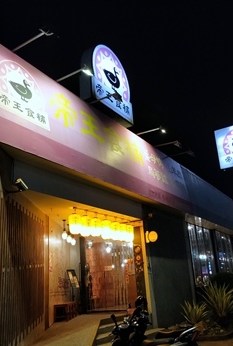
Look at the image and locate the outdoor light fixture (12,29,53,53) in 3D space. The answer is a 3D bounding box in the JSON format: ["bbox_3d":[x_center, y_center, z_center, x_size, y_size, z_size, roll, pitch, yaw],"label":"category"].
[{"bbox_3d":[-1.824,-2.782,7.045,1.080,0.200,0.300,-15,-22,30],"label":"outdoor light fixture"}]

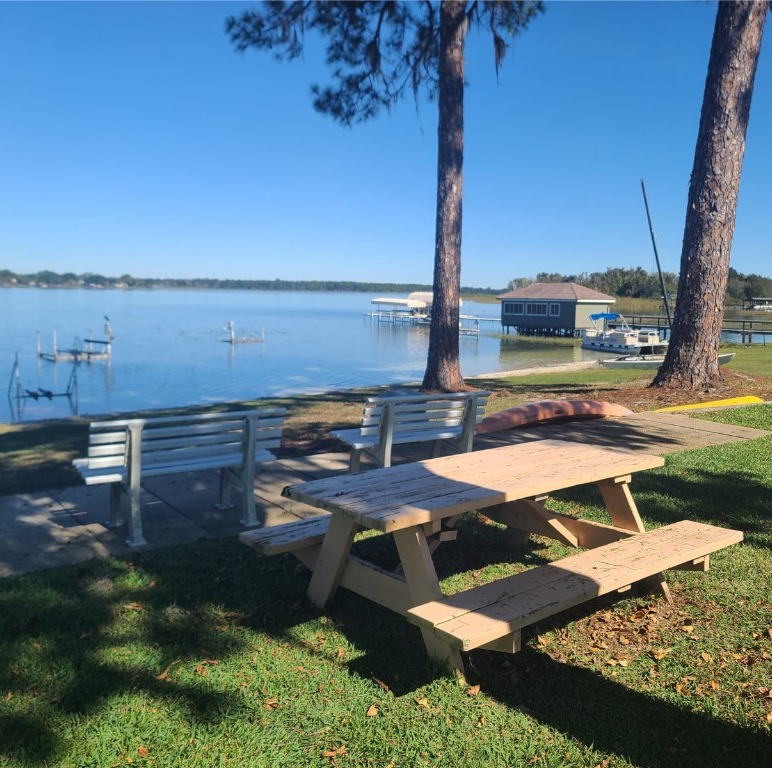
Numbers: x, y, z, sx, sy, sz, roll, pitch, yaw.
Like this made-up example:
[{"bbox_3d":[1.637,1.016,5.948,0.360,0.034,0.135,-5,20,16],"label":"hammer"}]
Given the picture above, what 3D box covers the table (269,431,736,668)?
[{"bbox_3d":[0.507,0.771,3.702,1.906,0.680,1.634,-5,6,-38],"label":"table"}]

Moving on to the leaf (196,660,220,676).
[{"bbox_3d":[-0.718,1.144,2.974,0.070,0.030,0.120,1,6,24],"label":"leaf"}]

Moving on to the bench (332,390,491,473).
[{"bbox_3d":[0.224,0.459,6.399,1.307,0.801,0.610,-4,8,-34],"label":"bench"}]

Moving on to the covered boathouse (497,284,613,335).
[{"bbox_3d":[14.750,-6.580,64.500,5.100,4.400,8.800,-5,9,-38],"label":"covered boathouse"}]

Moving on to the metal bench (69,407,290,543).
[{"bbox_3d":[-1.412,0.574,5.147,1.320,0.810,0.616,-4,9,-34],"label":"metal bench"}]

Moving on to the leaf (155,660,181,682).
[{"bbox_3d":[-0.871,1.148,2.956,0.070,0.030,0.130,1,5,18],"label":"leaf"}]

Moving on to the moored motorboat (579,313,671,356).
[{"bbox_3d":[14.995,-3.131,46.300,2.350,2.500,5.300,-3,8,-30],"label":"moored motorboat"}]

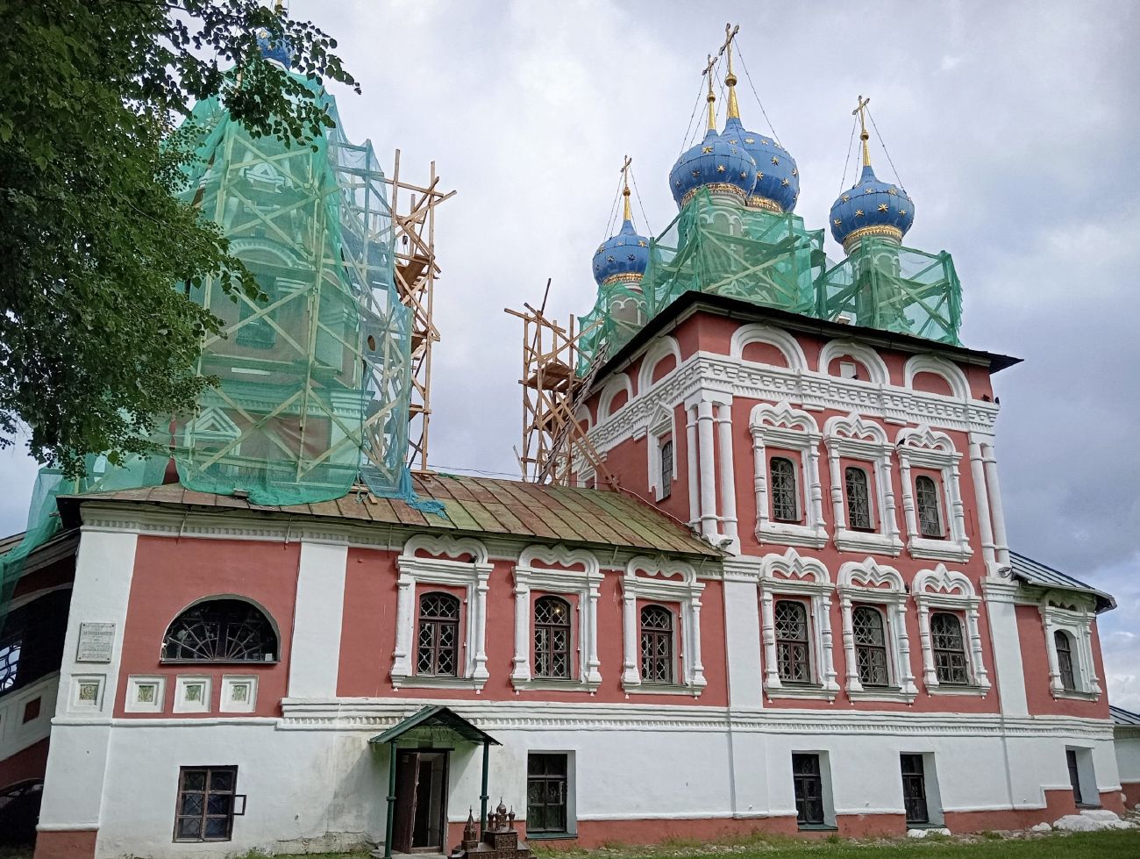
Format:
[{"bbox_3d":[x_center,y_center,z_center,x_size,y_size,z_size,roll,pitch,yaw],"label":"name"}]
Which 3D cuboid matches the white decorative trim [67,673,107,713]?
[{"bbox_3d":[-8.490,4.635,16.225,0.540,0.628,0.150,6,-19,-17],"label":"white decorative trim"}]

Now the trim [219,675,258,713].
[{"bbox_3d":[-6.532,5.210,18.208,0.690,0.710,0.120,7,-19,-20],"label":"trim"}]

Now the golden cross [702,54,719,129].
[{"bbox_3d":[4.443,-10.677,29.162,0.320,2.880,1.000,8,-20,-21],"label":"golden cross"}]

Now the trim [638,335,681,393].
[{"bbox_3d":[2.599,-2.149,27.563,0.323,1.374,2.788,8,-20,-22],"label":"trim"}]

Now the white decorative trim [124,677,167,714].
[{"bbox_3d":[-7.612,4.749,16.602,0.631,0.639,0.150,6,-19,-17],"label":"white decorative trim"}]

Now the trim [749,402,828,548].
[{"bbox_3d":[5.529,1.086,23.281,2.181,3.883,0.320,8,-20,-21],"label":"trim"}]

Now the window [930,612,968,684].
[{"bbox_3d":[10.795,6.154,26.082,1.161,1.990,0.283,8,-20,-22],"label":"window"}]

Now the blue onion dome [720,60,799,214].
[{"bbox_3d":[6.418,-11.407,35.816,4.740,6.500,4.740,7,-19,-20],"label":"blue onion dome"}]

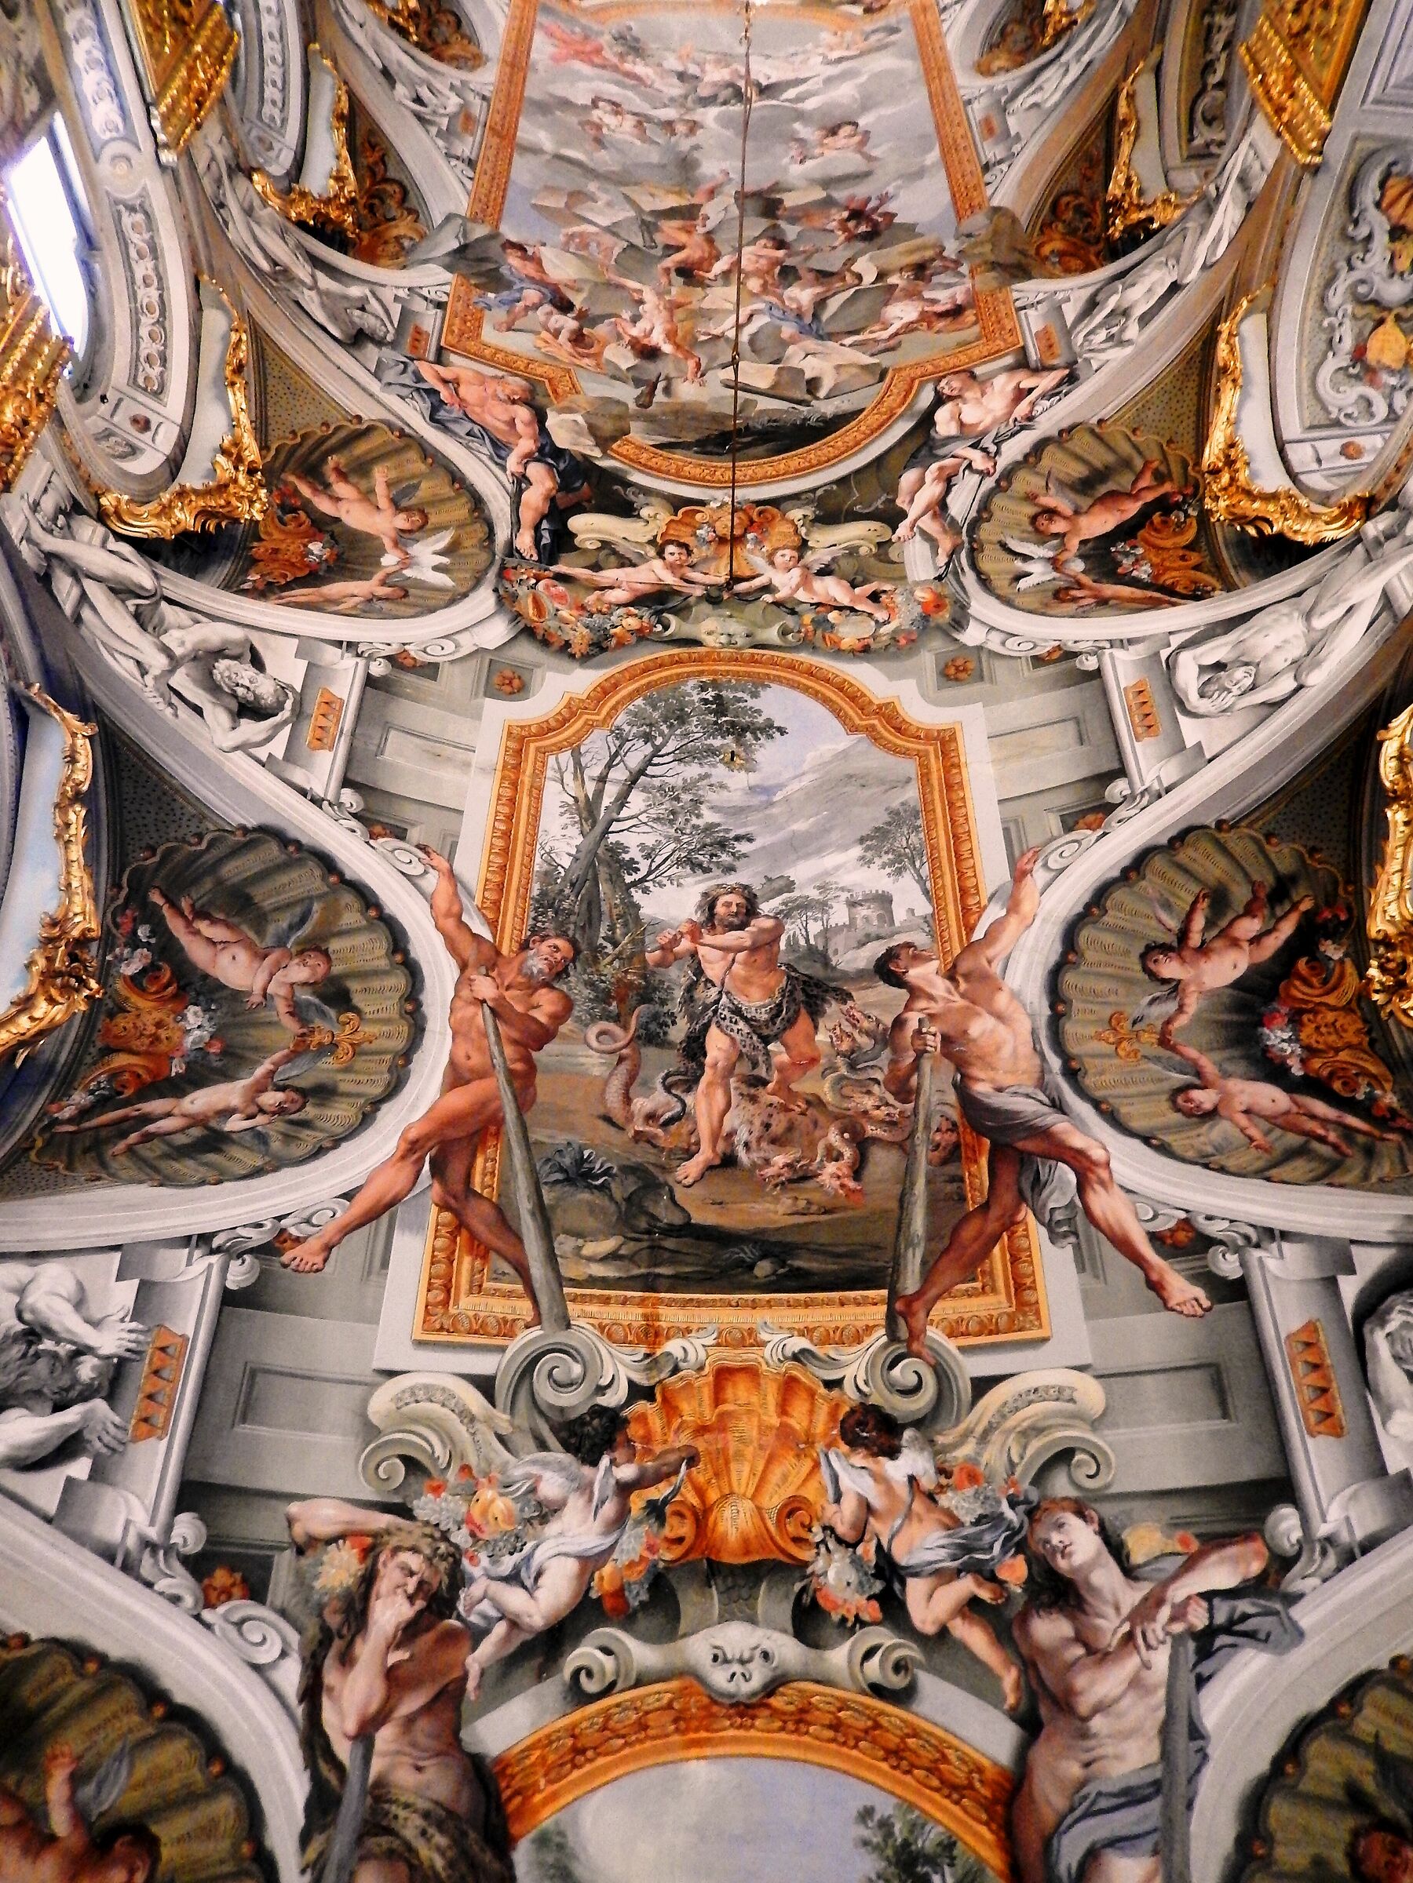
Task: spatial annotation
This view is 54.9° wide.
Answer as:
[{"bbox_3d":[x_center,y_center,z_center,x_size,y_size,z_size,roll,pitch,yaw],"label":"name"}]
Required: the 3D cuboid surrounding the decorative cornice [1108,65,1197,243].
[{"bbox_3d":[2.826,-5.203,8.962,0.380,0.850,2.000,0,-128,0],"label":"decorative cornice"}]

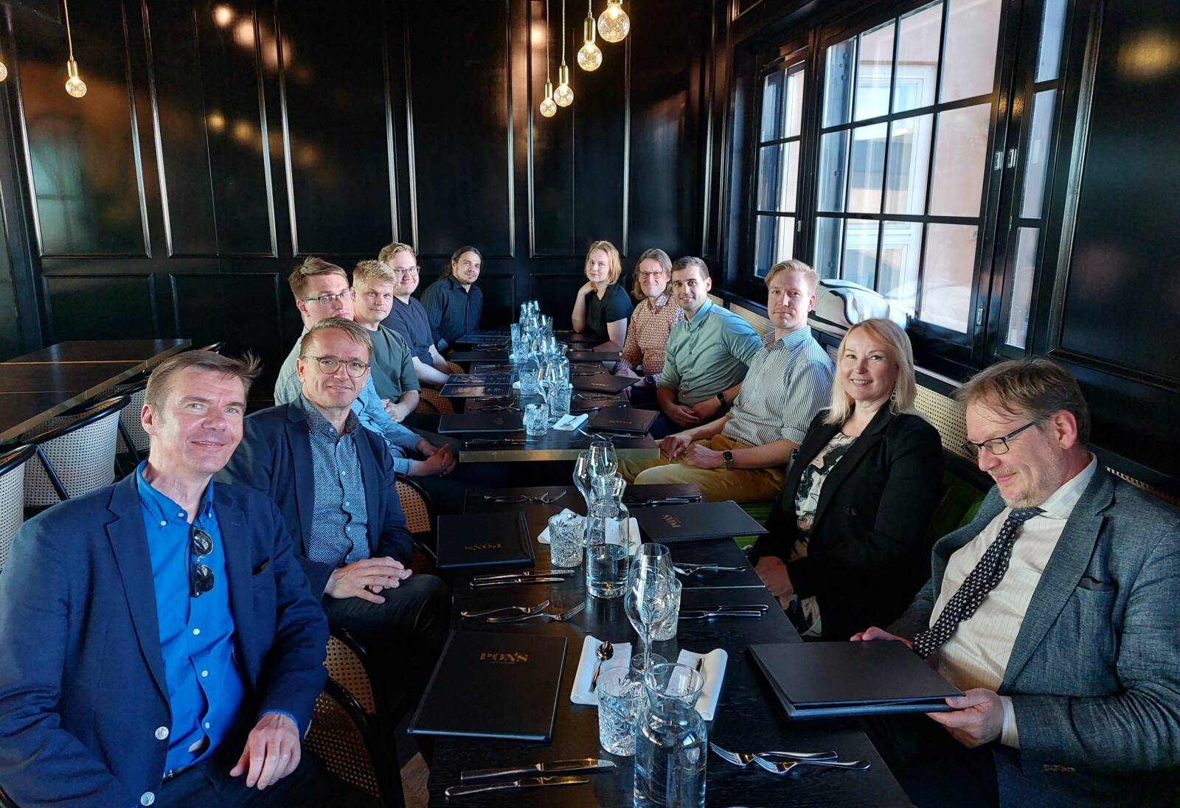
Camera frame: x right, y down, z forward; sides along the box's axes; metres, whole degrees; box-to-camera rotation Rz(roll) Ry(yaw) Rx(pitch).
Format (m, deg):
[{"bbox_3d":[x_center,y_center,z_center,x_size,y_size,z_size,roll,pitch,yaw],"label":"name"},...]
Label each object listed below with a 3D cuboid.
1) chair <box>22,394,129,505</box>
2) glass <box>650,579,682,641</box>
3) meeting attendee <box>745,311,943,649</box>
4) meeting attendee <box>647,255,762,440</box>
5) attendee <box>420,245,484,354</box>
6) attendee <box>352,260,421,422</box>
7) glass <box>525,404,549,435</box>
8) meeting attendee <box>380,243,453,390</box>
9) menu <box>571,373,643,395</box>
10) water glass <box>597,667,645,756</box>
[{"bbox_3d":[-2.217,0.448,3.233,0.560,0.780,0.570,-2,14,-7],"label":"chair"},{"bbox_3d":[0.144,0.415,1.652,0.085,0.102,0.085,2,14,5],"label":"glass"},{"bbox_3d":[0.632,0.417,2.265,0.750,1.290,0.520,-6,15,-23],"label":"meeting attendee"},{"bbox_3d":[0.288,0.054,3.533,0.800,1.346,0.550,-12,19,-40],"label":"meeting attendee"},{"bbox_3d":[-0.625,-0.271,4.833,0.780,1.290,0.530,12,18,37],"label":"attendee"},{"bbox_3d":[-0.685,0.122,3.219,0.800,1.341,0.530,11,18,34],"label":"attendee"},{"bbox_3d":[-0.199,0.060,3.082,0.085,0.102,0.085,2,14,5],"label":"glass"},{"bbox_3d":[-0.770,-0.069,3.900,0.750,1.370,0.540,10,17,34],"label":"meeting attendee"},{"bbox_3d":[0.075,-0.089,3.871,0.232,0.015,0.318,6,15,22],"label":"menu"},{"bbox_3d":[0.050,0.494,1.305,0.079,0.107,0.079,-1,15,-6],"label":"water glass"}]

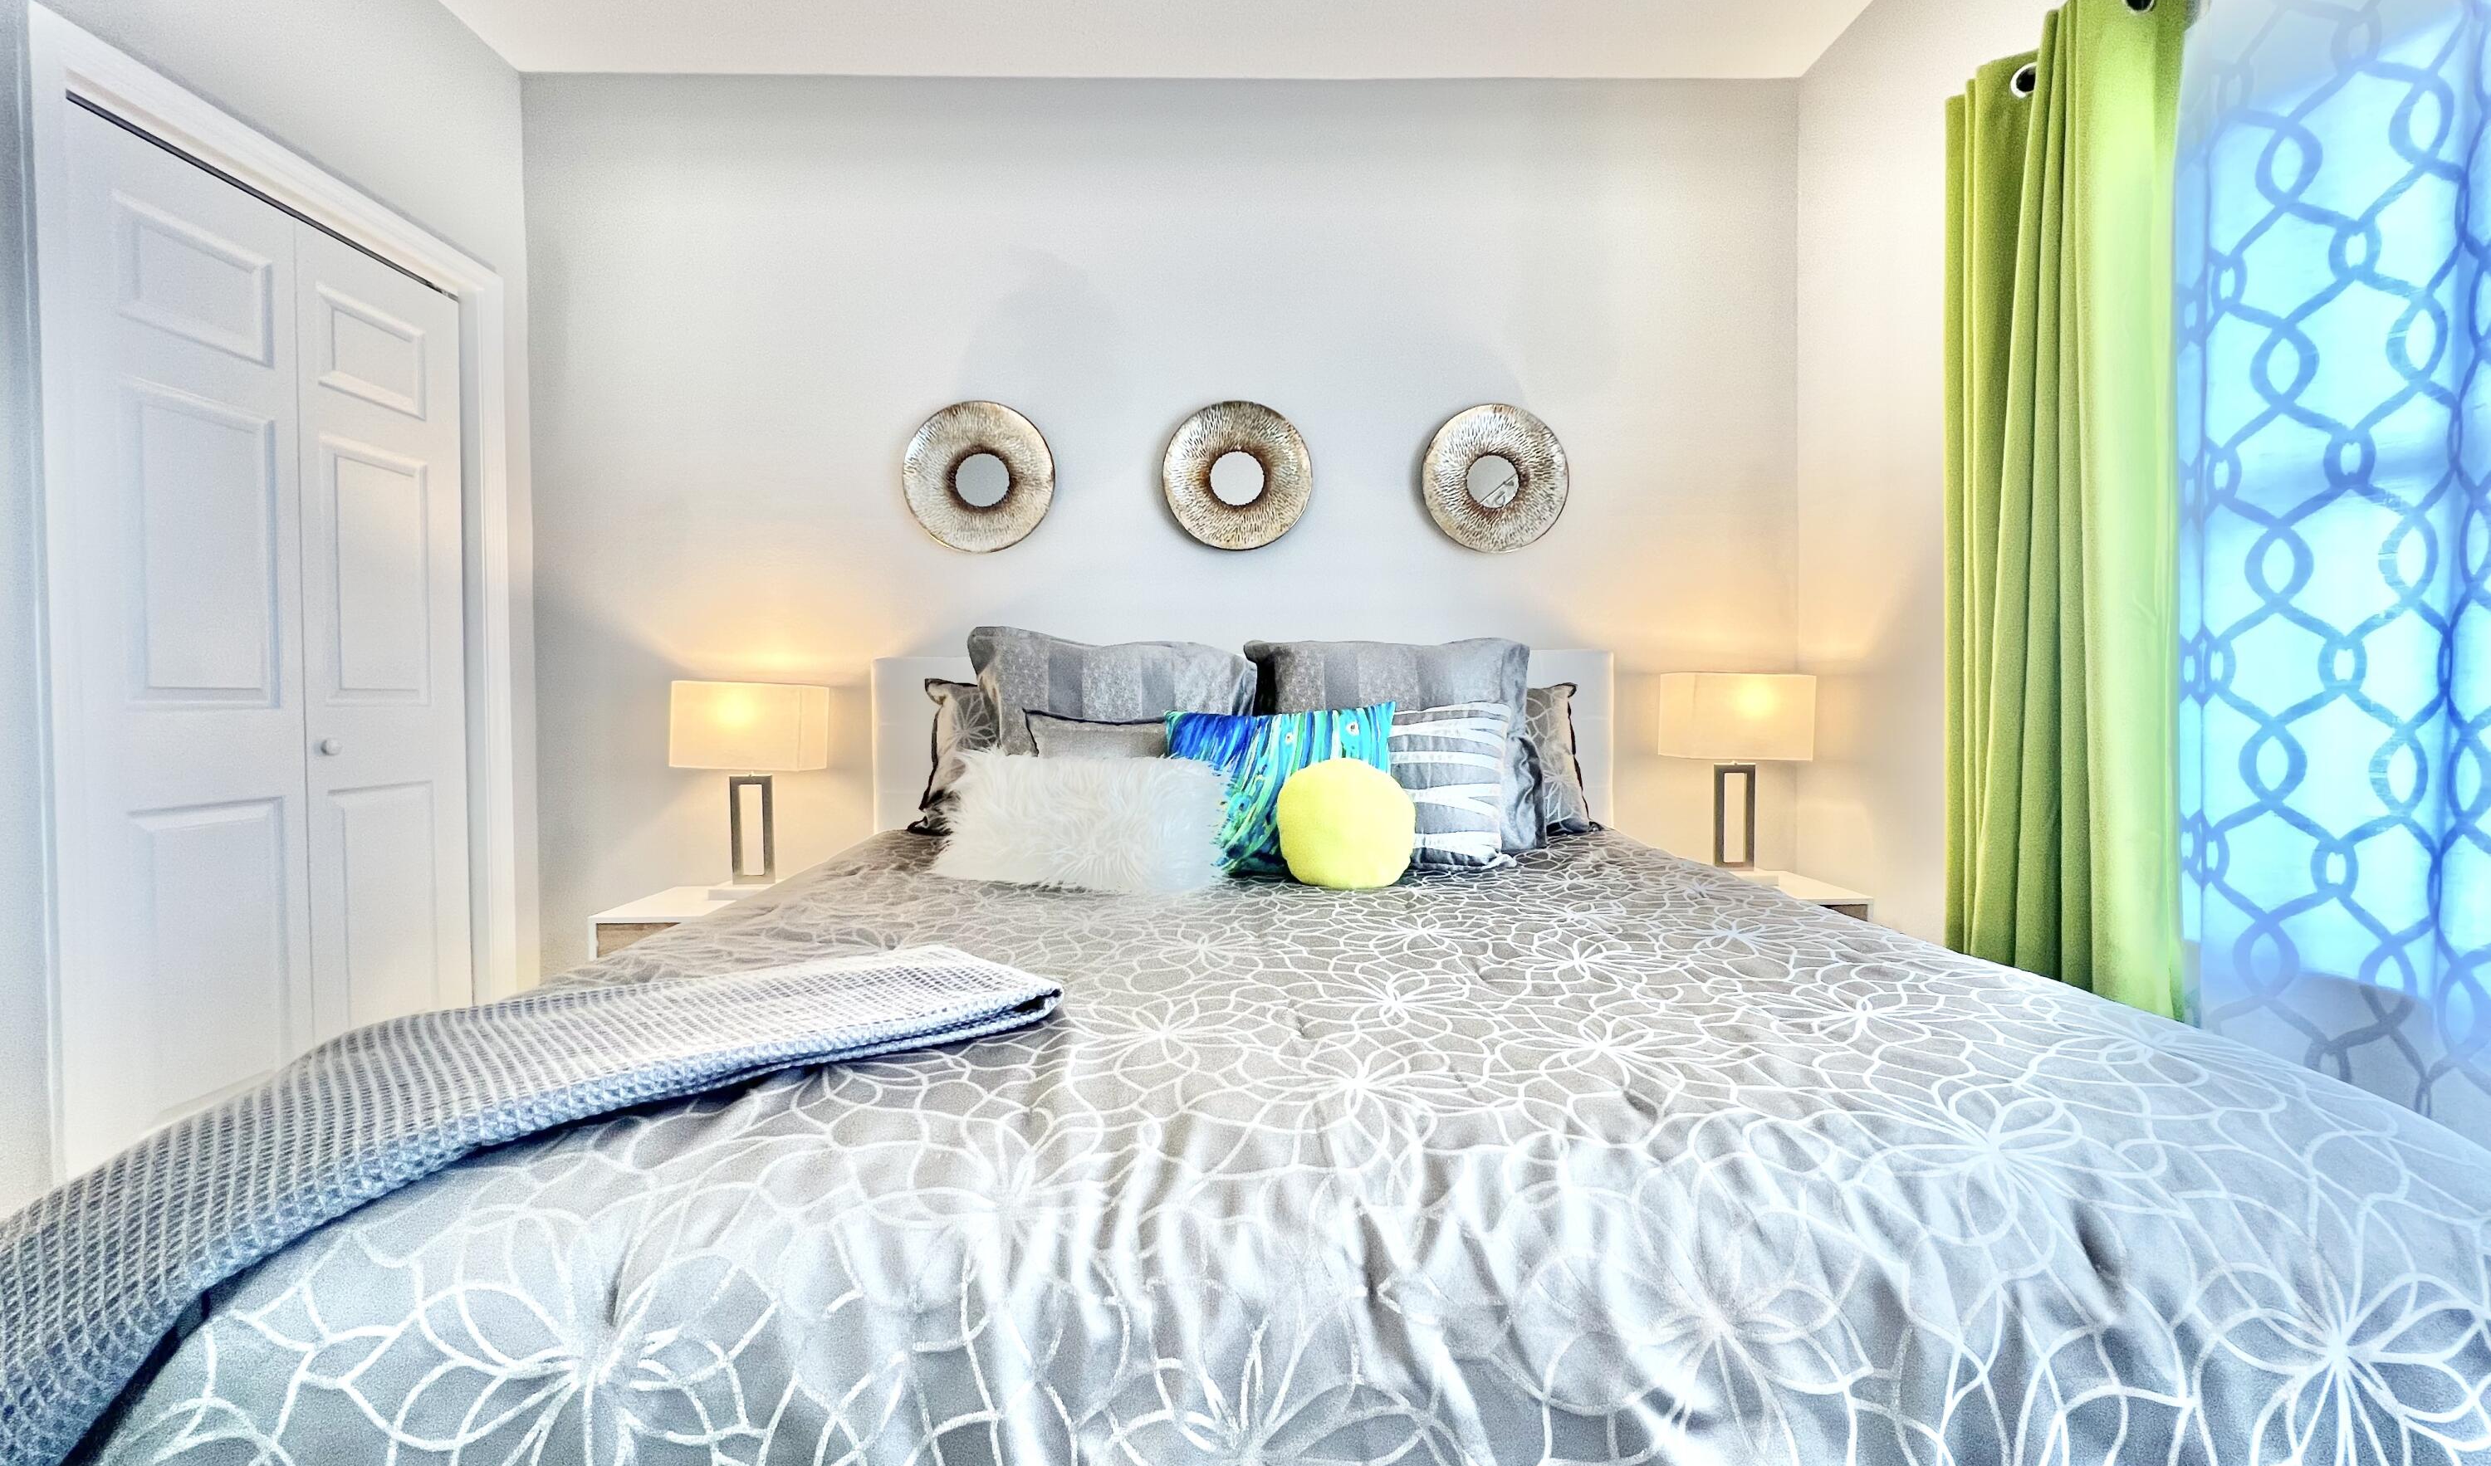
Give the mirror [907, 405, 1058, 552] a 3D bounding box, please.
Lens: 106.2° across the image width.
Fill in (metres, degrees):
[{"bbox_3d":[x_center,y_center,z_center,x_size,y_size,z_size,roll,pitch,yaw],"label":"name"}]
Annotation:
[{"bbox_3d":[-0.711,-0.686,2.494,0.398,0.398,0.050,0,2,-1],"label":"mirror"}]

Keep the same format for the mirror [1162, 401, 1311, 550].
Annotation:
[{"bbox_3d":[-0.021,-0.693,2.507,0.398,0.398,0.050,0,2,-1],"label":"mirror"}]

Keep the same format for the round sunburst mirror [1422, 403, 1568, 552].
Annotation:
[{"bbox_3d":[0.679,-0.698,2.550,0.400,0.400,0.040,0,1,-1],"label":"round sunburst mirror"}]

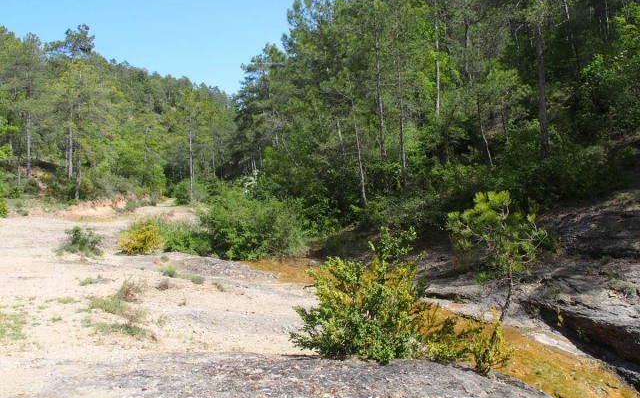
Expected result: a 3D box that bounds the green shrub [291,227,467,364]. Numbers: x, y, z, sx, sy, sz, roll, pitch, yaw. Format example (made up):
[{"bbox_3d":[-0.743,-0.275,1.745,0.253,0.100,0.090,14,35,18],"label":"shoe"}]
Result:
[{"bbox_3d":[0.575,0.940,5.100,1.680,1.280,1.350,0,2,0],"label":"green shrub"}]

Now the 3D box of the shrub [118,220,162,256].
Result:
[{"bbox_3d":[-4.230,0.910,12.200,1.030,0.830,0.950,0,2,0],"label":"shrub"}]

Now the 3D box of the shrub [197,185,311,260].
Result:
[{"bbox_3d":[-1.800,0.660,14.000,2.900,1.900,2.500,0,2,0],"label":"shrub"}]

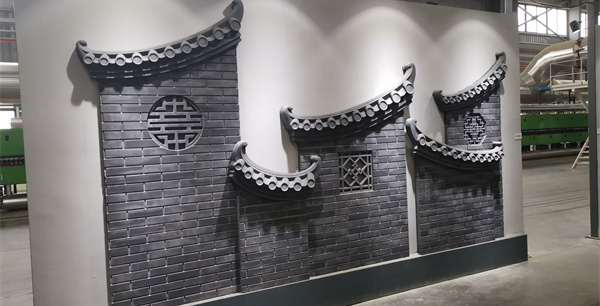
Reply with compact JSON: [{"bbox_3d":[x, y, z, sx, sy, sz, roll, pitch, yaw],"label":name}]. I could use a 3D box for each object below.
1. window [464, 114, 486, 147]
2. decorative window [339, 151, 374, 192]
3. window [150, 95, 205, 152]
[{"bbox_3d":[1.909,-0.255,5.093,0.335,0.345,0.040,-3,2,-28],"label":"window"},{"bbox_3d":[0.527,0.176,4.365,0.370,0.370,0.040,-3,2,-28],"label":"decorative window"},{"bbox_3d":[-0.924,-0.221,3.502,0.400,0.400,0.040,-3,2,-28],"label":"window"}]

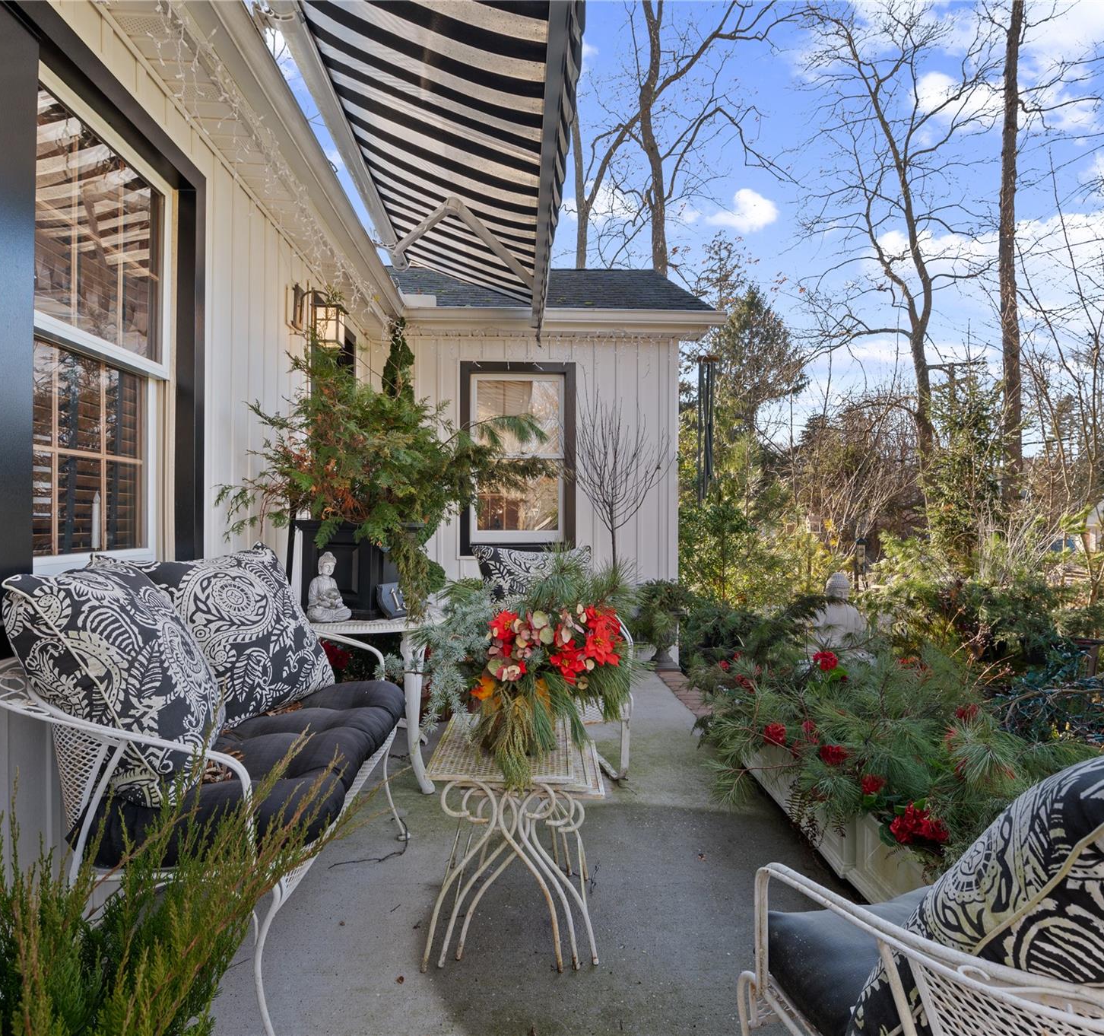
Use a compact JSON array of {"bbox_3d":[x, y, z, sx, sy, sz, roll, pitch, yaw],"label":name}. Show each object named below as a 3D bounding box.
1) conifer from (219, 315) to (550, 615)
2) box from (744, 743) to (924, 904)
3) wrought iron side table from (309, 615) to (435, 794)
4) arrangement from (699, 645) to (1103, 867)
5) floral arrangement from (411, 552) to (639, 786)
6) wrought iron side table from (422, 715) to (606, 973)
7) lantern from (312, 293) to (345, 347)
[{"bbox_3d":[-0.780,-0.270,3.060,1.350,1.400,1.000,0,0,-6],"label":"conifer"},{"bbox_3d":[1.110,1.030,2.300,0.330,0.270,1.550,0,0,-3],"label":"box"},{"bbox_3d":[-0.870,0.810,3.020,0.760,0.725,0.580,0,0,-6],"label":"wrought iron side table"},{"bbox_3d":[1.200,0.750,2.430,0.920,0.530,1.550,0,0,-3],"label":"arrangement"},{"bbox_3d":[-0.080,0.395,1.920,0.650,0.580,0.560,0,0,-2],"label":"floral arrangement"},{"bbox_3d":[-0.095,0.925,1.945,0.470,0.490,0.560,0,0,-1],"label":"wrought iron side table"},{"bbox_3d":[-1.210,-1.070,3.520,0.180,0.280,0.170,0,0,-3],"label":"lantern"}]

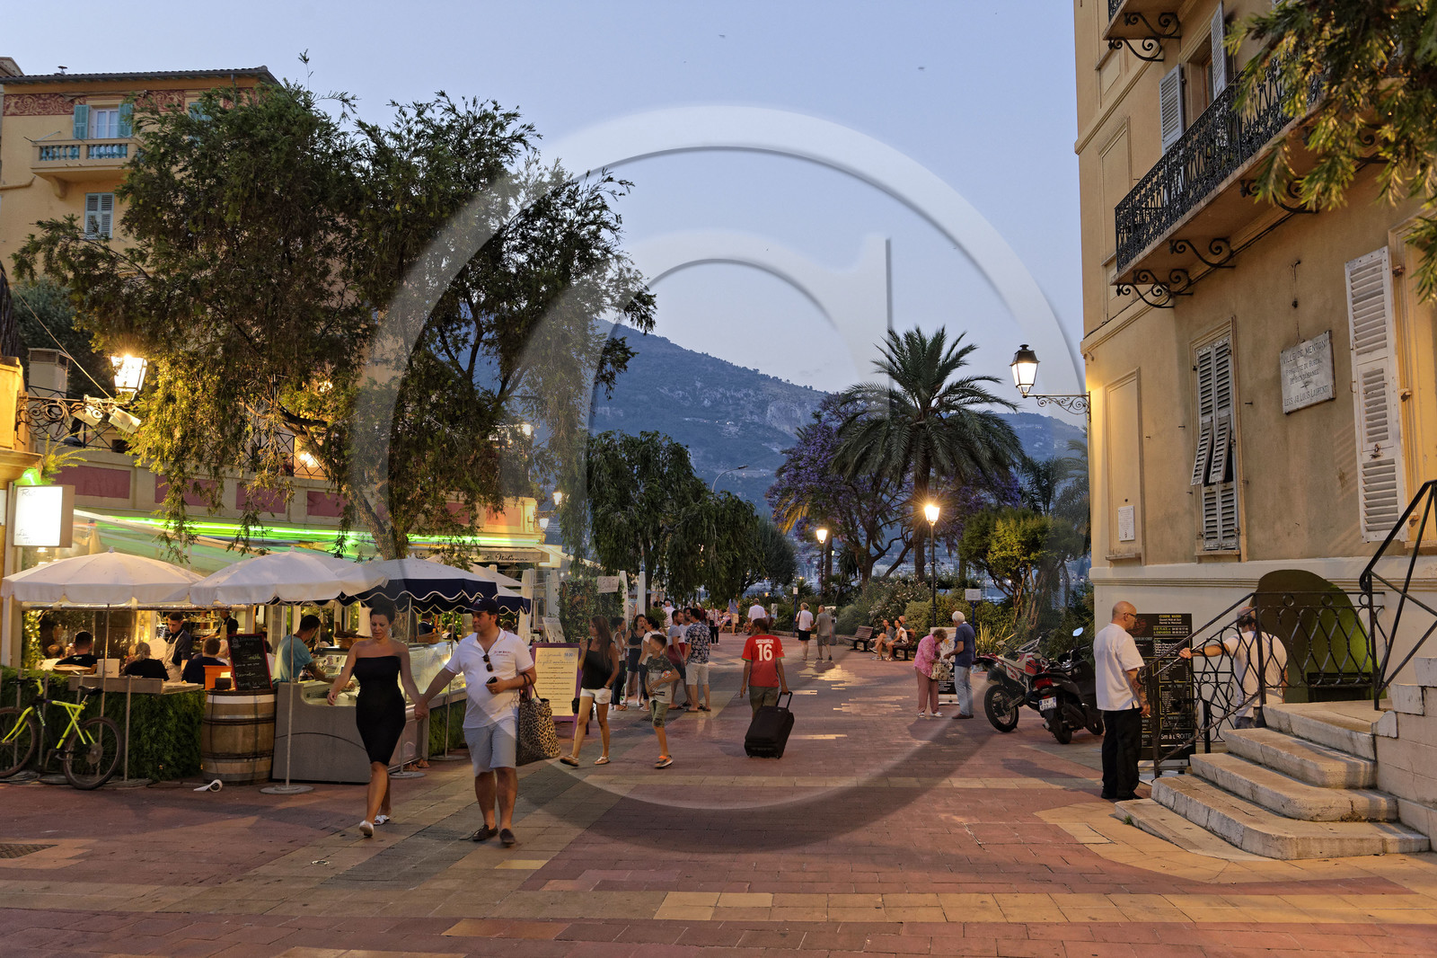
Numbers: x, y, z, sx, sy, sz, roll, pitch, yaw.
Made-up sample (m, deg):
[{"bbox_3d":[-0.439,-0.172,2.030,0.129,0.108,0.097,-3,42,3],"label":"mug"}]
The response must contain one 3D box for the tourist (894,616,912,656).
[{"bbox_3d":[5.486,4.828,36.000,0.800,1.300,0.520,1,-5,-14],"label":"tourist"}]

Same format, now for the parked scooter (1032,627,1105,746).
[{"bbox_3d":[4.700,2.678,15.218,0.800,1.380,1.950,-4,-6,33],"label":"parked scooter"}]

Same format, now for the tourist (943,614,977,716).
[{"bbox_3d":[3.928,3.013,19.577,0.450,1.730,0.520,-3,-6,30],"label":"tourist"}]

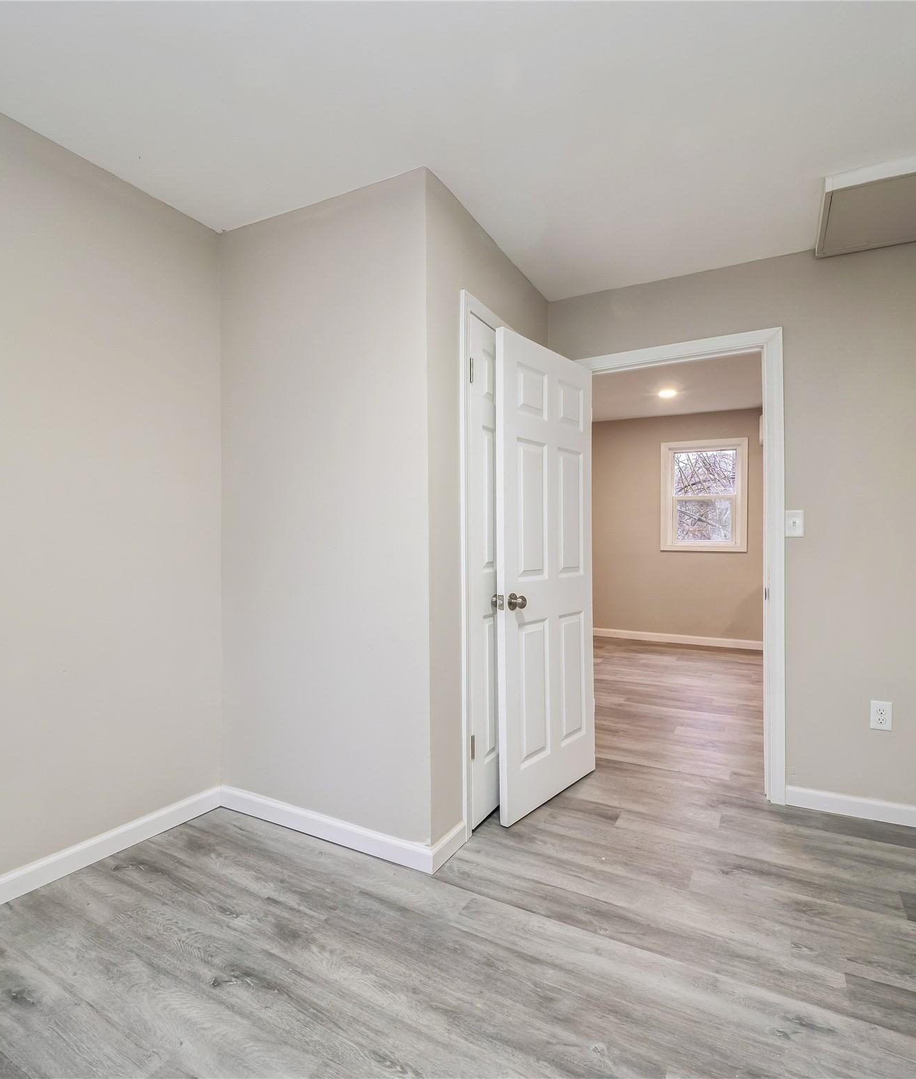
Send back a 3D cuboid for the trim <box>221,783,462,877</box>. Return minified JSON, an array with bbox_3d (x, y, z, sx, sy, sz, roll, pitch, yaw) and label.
[{"bbox_3d":[-0.512,1.139,2.423,1.099,0.083,0.251,0,0,29],"label":"trim"}]

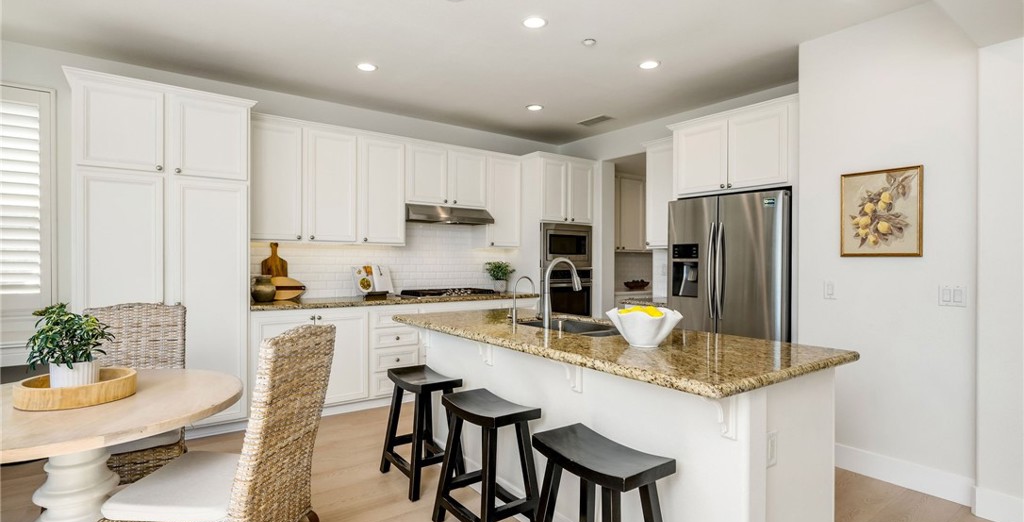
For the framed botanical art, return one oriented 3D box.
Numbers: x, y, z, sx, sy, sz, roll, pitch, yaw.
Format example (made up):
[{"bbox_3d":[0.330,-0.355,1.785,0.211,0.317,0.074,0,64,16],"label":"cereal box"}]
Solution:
[{"bbox_3d":[2.121,-0.272,2.791,0.030,0.505,0.390,0,0,-37],"label":"framed botanical art"}]

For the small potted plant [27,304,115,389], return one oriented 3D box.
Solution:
[{"bbox_3d":[-1.646,0.325,1.800,0.310,0.340,0.310,0,0,-37],"label":"small potted plant"}]

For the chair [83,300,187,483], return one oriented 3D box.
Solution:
[{"bbox_3d":[-1.829,0.737,2.321,0.470,1.030,0.600,0,0,-27],"label":"chair"}]

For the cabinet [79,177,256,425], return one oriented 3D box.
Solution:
[{"bbox_3d":[-2.454,0.326,3.438,0.960,1.805,0.600,0,0,-37],"label":"cabinet"}]

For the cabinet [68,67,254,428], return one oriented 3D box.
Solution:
[{"bbox_3d":[-2.482,0.049,3.487,0.995,2.410,0.640,0,0,-36],"label":"cabinet"}]

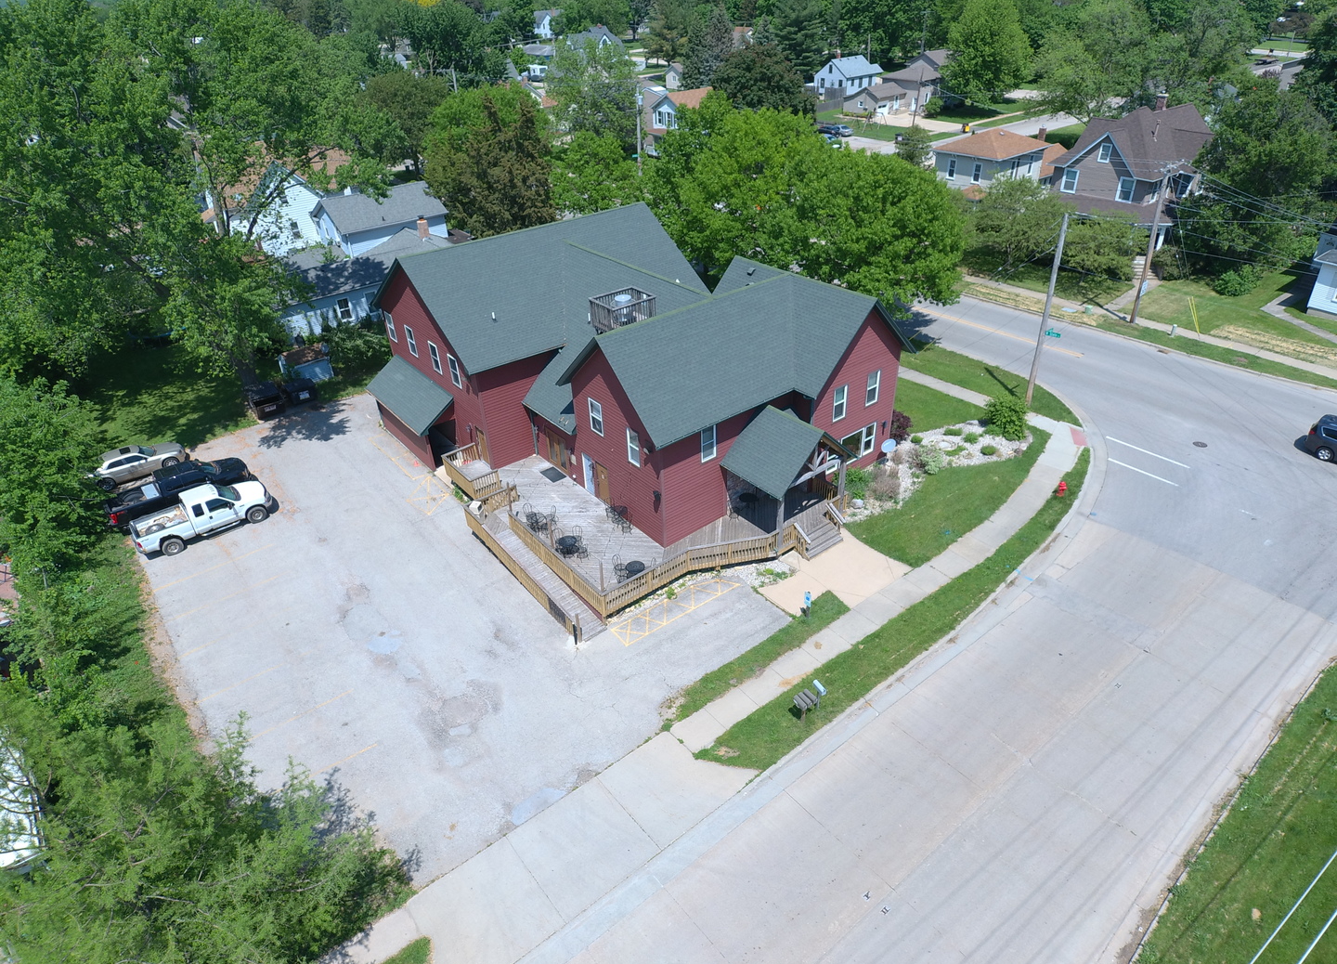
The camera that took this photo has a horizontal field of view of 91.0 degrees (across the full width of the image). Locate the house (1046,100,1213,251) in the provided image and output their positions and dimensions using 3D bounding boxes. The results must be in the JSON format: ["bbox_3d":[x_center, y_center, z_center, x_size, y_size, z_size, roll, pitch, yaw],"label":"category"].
[{"bbox_3d":[43.788,-29.016,62.334,14.000,10.500,10.500,-25,41,-28],"label":"house"}]

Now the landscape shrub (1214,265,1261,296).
[{"bbox_3d":[45.043,-15.883,52.000,3.100,2.100,3.100,-2,36,0],"label":"landscape shrub"}]

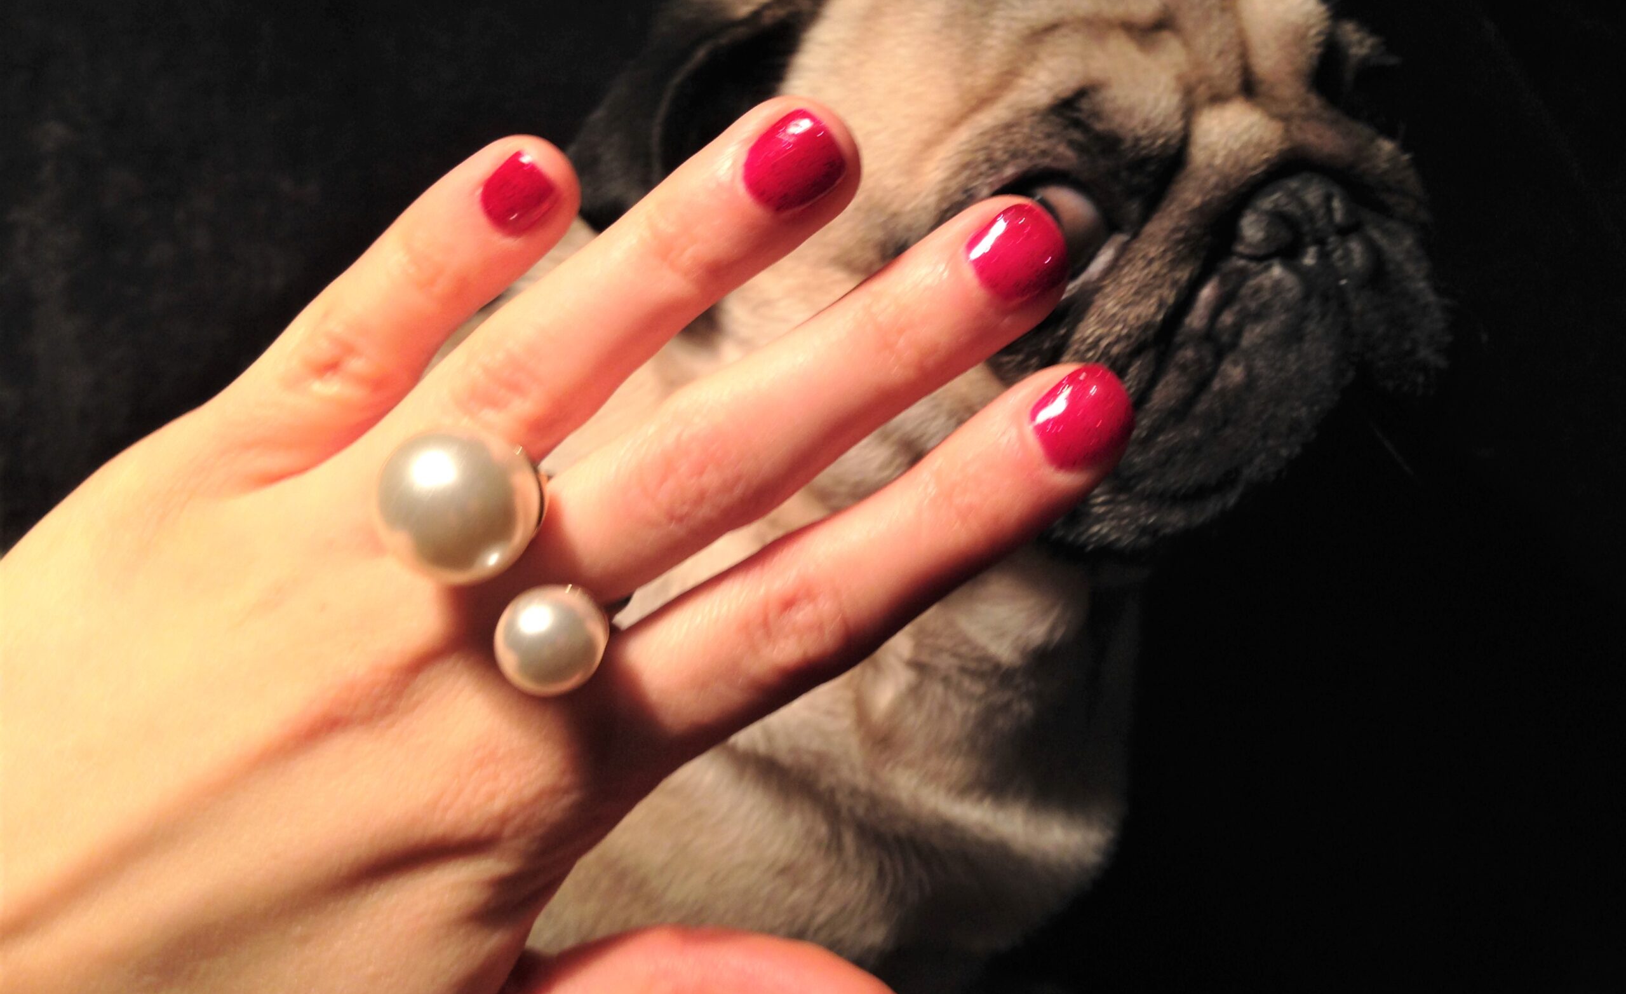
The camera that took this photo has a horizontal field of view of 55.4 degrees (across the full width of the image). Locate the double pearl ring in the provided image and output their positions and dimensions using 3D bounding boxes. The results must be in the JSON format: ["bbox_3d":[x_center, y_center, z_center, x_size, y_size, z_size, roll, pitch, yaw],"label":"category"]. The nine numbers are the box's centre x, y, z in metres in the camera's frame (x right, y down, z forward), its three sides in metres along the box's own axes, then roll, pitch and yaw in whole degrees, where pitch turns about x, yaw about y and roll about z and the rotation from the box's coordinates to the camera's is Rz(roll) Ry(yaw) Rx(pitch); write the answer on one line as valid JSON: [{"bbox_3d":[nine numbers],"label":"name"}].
[{"bbox_3d":[-0.035,0.006,0.185,0.019,0.034,0.030,-33,0,25],"label":"double pearl ring"}]

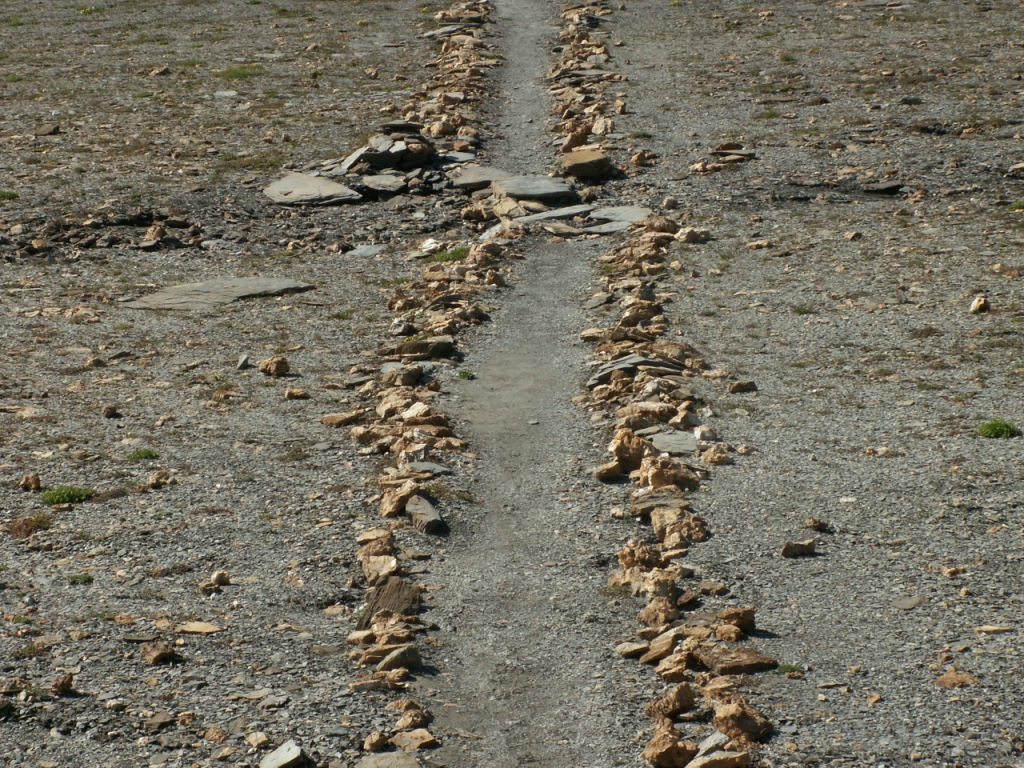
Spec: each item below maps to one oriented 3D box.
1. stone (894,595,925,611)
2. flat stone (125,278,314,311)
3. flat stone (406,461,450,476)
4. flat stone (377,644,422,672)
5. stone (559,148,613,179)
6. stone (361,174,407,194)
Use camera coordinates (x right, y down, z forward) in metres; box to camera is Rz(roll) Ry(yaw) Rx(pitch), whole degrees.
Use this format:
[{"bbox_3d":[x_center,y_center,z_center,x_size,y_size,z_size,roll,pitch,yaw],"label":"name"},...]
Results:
[{"bbox_3d":[1.688,0.928,14.819,0.140,0.025,0.140,0,12,0],"label":"stone"},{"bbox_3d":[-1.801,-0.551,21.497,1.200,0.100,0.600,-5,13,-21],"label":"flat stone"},{"bbox_3d":[-0.413,0.413,17.041,0.220,0.035,0.170,0,12,0],"label":"flat stone"},{"bbox_3d":[-0.448,1.094,13.907,0.180,0.085,0.120,0,12,0],"label":"flat stone"},{"bbox_3d":[0.562,-1.672,26.525,0.390,0.170,0.380,0,12,0],"label":"stone"},{"bbox_3d":[-0.952,-1.482,25.873,0.340,0.075,0.320,0,12,0],"label":"stone"}]

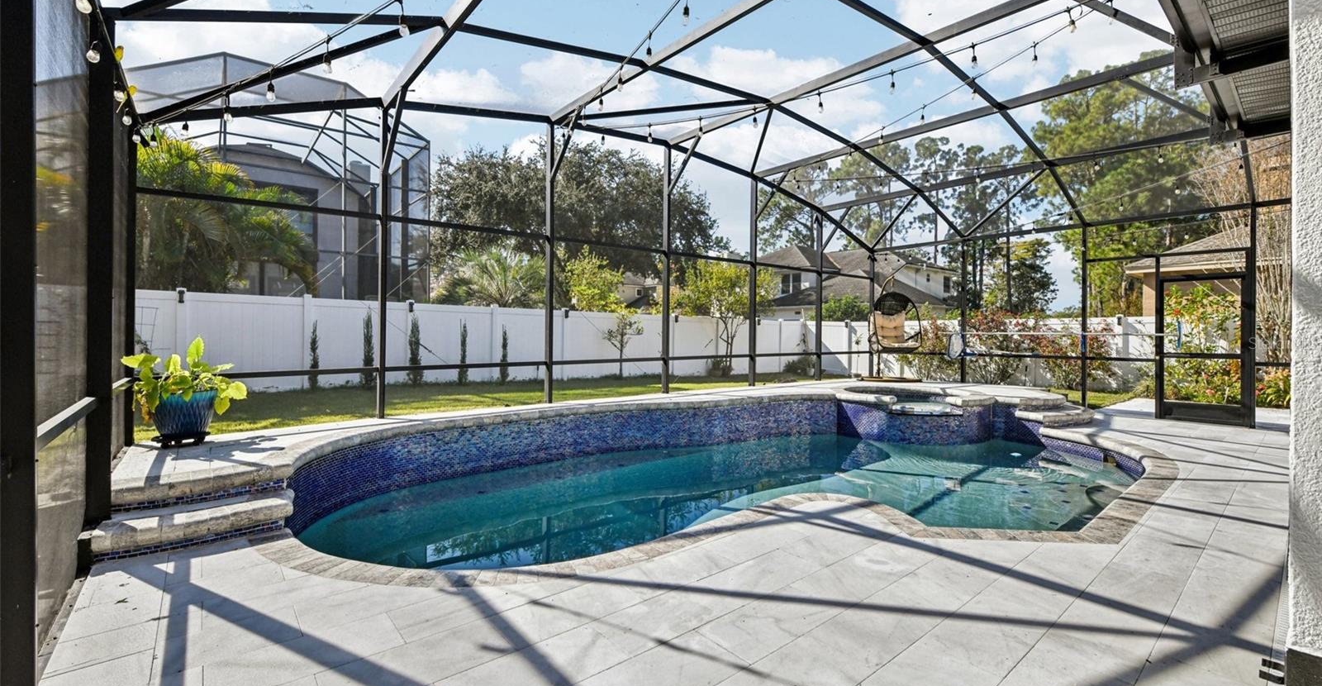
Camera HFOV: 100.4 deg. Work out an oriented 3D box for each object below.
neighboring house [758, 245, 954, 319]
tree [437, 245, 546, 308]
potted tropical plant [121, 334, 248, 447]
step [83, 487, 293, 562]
[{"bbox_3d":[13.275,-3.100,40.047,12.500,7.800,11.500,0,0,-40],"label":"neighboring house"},{"bbox_3d":[-5.899,-1.200,19.000,3.700,4.300,3.700,0,0,-17],"label":"tree"},{"bbox_3d":[-3.744,0.375,4.330,0.740,0.850,0.700,0,0,-41],"label":"potted tropical plant"},{"bbox_3d":[-2.739,1.058,3.269,0.860,0.163,0.430,0,0,-40],"label":"step"}]

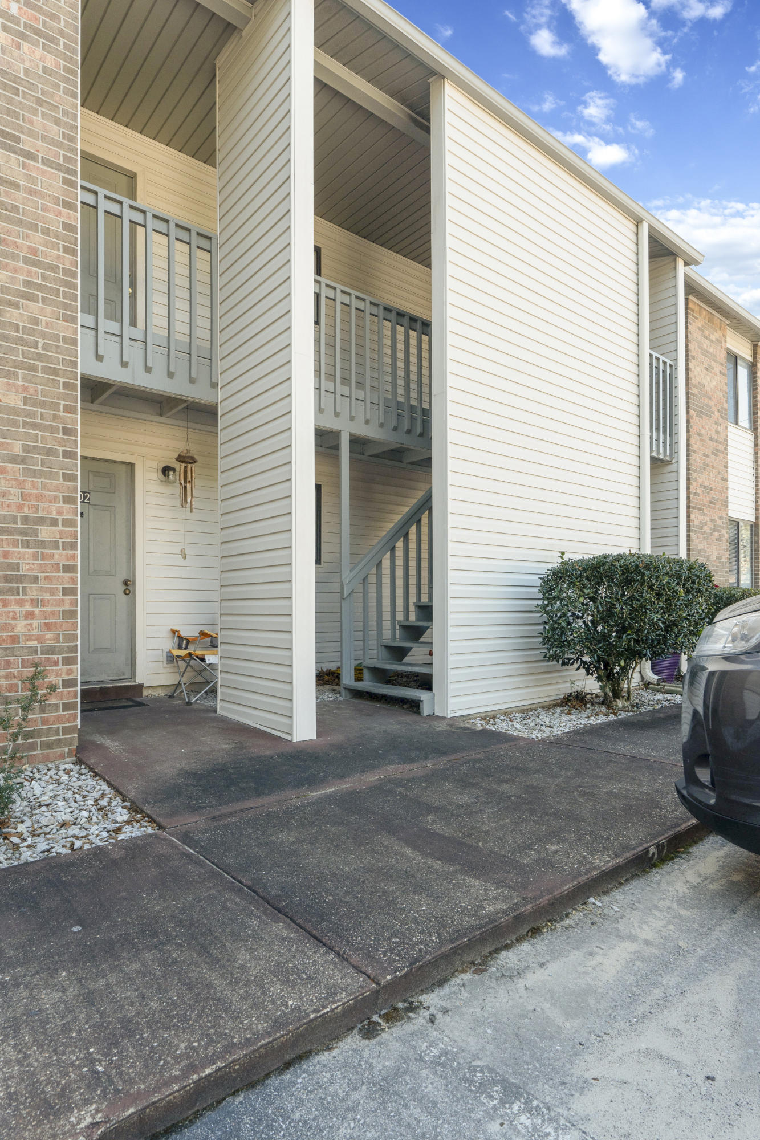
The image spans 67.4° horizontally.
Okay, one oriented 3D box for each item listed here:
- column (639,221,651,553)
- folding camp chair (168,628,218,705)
[{"bbox_3d":[3.020,-1.335,6.470,0.110,5.150,0.100,1,-2,-38],"label":"column"},{"bbox_3d":[-1.610,0.790,5.410,0.620,0.860,0.760,1,-2,-38],"label":"folding camp chair"}]

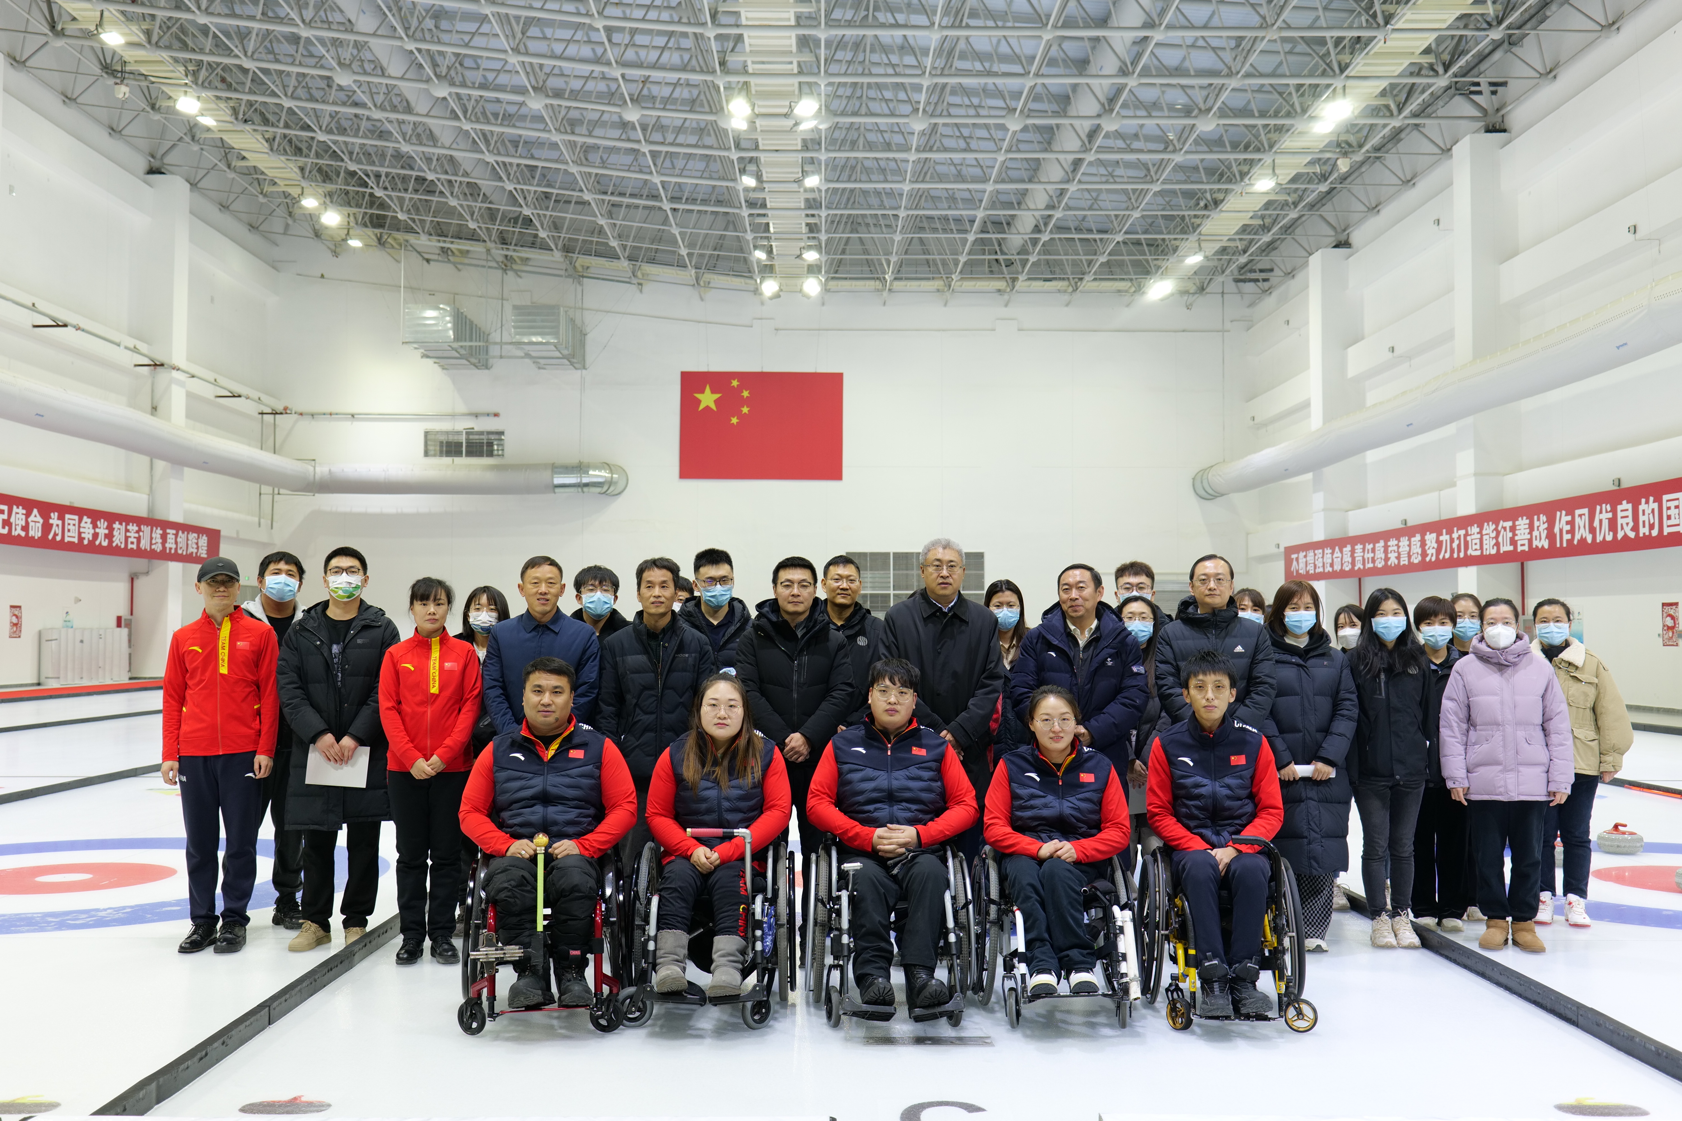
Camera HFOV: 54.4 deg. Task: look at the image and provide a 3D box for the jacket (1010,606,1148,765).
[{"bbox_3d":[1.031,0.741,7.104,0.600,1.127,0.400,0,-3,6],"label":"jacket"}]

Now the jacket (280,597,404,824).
[{"bbox_3d":[-2.317,0.709,7.557,0.550,1.047,0.340,1,-2,-11],"label":"jacket"}]

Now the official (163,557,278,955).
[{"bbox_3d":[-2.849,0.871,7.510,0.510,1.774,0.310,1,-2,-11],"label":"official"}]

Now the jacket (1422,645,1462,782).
[{"bbox_3d":[2.912,0.744,7.955,0.500,0.695,0.320,0,-3,8],"label":"jacket"}]

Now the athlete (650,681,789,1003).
[{"bbox_3d":[-0.459,0.998,6.142,0.560,1.136,0.740,0,-3,0],"label":"athlete"}]

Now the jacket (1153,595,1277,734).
[{"bbox_3d":[1.677,0.550,7.334,0.550,0.793,0.330,0,-2,8],"label":"jacket"}]

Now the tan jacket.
[{"bbox_3d":[3.646,0.731,8.227,0.640,0.695,0.330,0,-2,10],"label":"tan jacket"}]

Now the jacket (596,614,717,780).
[{"bbox_3d":[-0.820,0.600,7.261,0.545,0.732,0.330,0,-2,-4],"label":"jacket"}]

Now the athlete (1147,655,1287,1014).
[{"bbox_3d":[1.388,0.980,6.093,0.550,1.298,0.740,0,-3,8],"label":"athlete"}]

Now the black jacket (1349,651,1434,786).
[{"bbox_3d":[2.582,0.729,7.697,0.410,0.664,0.270,0,-2,10],"label":"black jacket"}]

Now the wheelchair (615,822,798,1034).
[{"bbox_3d":[-0.486,1.283,6.230,0.630,0.830,0.900,0,-3,1],"label":"wheelchair"}]

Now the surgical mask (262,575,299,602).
[{"bbox_3d":[-2.719,0.138,7.941,0.160,0.134,0.085,1,-2,-15],"label":"surgical mask"}]

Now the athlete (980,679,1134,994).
[{"bbox_3d":[0.801,1.009,6.082,0.560,1.084,0.730,0,-3,1],"label":"athlete"}]

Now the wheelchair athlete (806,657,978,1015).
[{"bbox_3d":[0.199,1.029,6.202,0.660,1.311,0.840,0,-2,0],"label":"wheelchair athlete"}]

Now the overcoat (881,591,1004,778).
[{"bbox_3d":[0.453,0.596,7.141,0.560,0.950,0.370,0,-3,3],"label":"overcoat"}]

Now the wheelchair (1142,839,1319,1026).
[{"bbox_3d":[1.474,1.307,6.271,0.665,0.830,0.940,0,-2,2],"label":"wheelchair"}]

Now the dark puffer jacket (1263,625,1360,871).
[{"bbox_3d":[2.126,0.872,7.419,0.450,1.123,0.360,0,-3,10],"label":"dark puffer jacket"}]

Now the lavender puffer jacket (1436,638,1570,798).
[{"bbox_3d":[3.035,0.718,7.456,0.590,0.753,0.360,-1,-3,13],"label":"lavender puffer jacket"}]

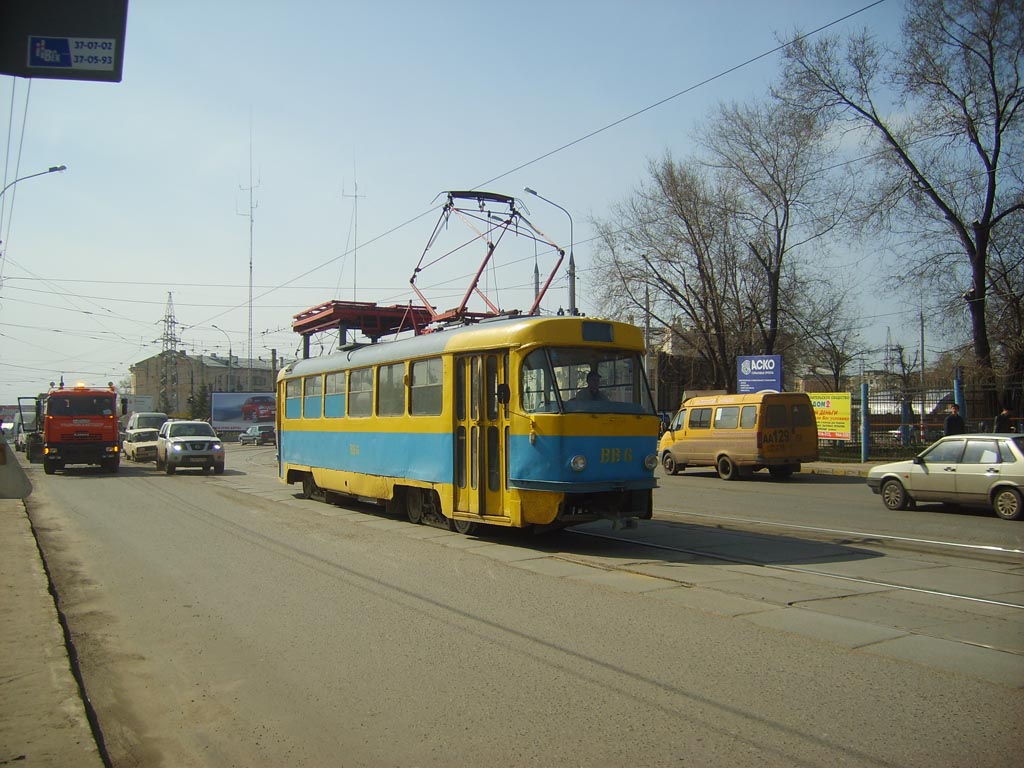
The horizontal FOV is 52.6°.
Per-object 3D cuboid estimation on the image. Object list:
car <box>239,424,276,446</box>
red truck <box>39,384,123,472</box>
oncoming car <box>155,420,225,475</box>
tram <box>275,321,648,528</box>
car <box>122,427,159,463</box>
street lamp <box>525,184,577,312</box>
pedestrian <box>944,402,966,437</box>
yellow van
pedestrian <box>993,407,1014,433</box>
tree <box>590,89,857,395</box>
[{"bbox_3d":[-19.761,4.116,81.410,1.750,1.520,4.300,1,-3,-38],"label":"car"},{"bbox_3d":[-16.258,1.744,39.158,2.500,3.000,7.800,0,-2,-23],"label":"red truck"},{"bbox_3d":[-11.266,2.181,36.102,1.870,1.800,4.740,0,-2,-25],"label":"oncoming car"},{"bbox_3d":[-1.843,0.786,19.085,2.500,3.120,13.600,1,-2,-27],"label":"tram"},{"bbox_3d":[-16.873,2.859,47.832,1.650,1.440,4.150,0,-2,-25],"label":"car"},{"bbox_3d":[1.640,-2.788,45.620,2.500,11.900,0.350,1,-2,-27],"label":"street lamp"},{"bbox_3d":[11.835,1.475,27.560,0.560,1.760,0.360,-1,-2,6],"label":"pedestrian"},{"bbox_3d":[5.995,1.534,28.961,2.080,2.220,5.500,0,-2,-24],"label":"yellow van"},{"bbox_3d":[13.215,1.499,27.758,0.380,1.700,0.500,-2,-3,32],"label":"pedestrian"},{"bbox_3d":[9.254,-4.771,46.710,11.200,15.900,9.500,-2,-2,27],"label":"tree"}]

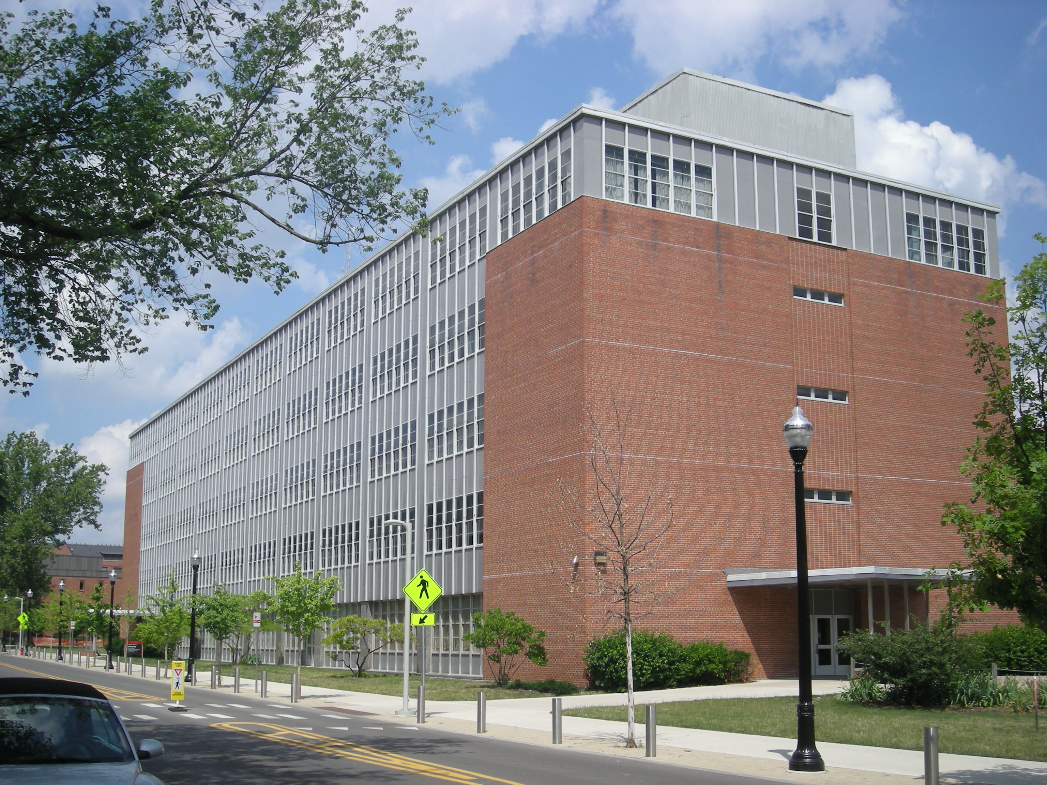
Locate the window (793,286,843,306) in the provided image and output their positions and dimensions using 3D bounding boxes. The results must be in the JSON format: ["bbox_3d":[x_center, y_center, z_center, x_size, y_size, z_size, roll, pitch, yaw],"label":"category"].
[{"bbox_3d":[10.717,-3.471,48.165,2.481,0.465,0.180,6,-12,-30],"label":"window"}]

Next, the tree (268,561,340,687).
[{"bbox_3d":[-6.442,6.942,39.054,2.117,3.944,2.117,5,-11,-26],"label":"tree"}]

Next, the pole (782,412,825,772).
[{"bbox_3d":[3.815,2.607,18.240,0.475,4.940,0.475,5,-12,-26],"label":"pole"}]

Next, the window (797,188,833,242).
[{"bbox_3d":[10.662,-6.468,48.682,1.766,1.998,0.180,6,-12,-30],"label":"window"}]

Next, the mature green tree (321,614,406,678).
[{"bbox_3d":[-6.178,10.072,52.939,3.662,2.446,3.113,5,-11,-26],"label":"mature green tree"}]

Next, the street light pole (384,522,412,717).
[{"bbox_3d":[-2.866,5.181,30.889,0.880,4.468,0.460,5,-12,-26],"label":"street light pole"}]

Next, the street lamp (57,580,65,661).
[{"bbox_3d":[-30.425,15.062,87.986,0.500,5.250,0.500,5,-11,-26],"label":"street lamp"}]

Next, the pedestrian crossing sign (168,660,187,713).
[{"bbox_3d":[-8.325,7.082,32.151,0.410,1.160,0.320,5,-11,-24],"label":"pedestrian crossing sign"}]

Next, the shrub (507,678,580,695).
[{"bbox_3d":[0.650,9.122,41.589,1.500,0.480,3.400,5,-11,-26],"label":"shrub"}]

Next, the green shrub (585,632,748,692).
[{"bbox_3d":[4.647,8.359,41.573,5.350,1.820,1.750,6,-12,-30],"label":"green shrub"}]

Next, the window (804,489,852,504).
[{"bbox_3d":[10.815,3.689,47.343,2.292,0.479,0.150,6,-12,-30],"label":"window"}]

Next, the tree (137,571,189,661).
[{"bbox_3d":[-15.537,10.049,57.922,2.100,4.648,2.100,5,-11,-26],"label":"tree"}]

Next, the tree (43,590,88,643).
[{"bbox_3d":[-28.318,14.510,82.898,2.400,4.467,2.400,5,-11,-26],"label":"tree"}]

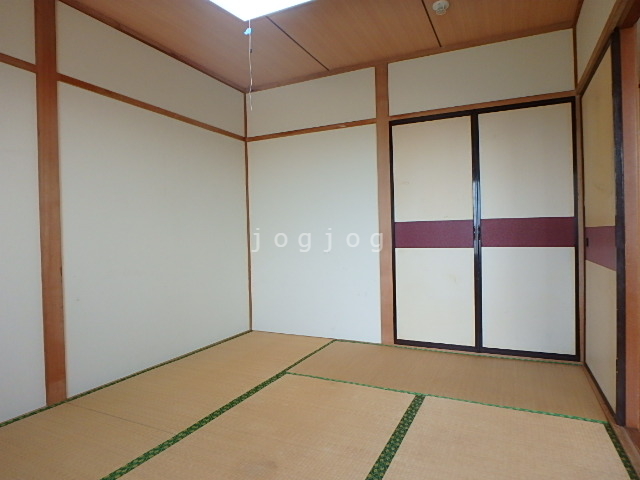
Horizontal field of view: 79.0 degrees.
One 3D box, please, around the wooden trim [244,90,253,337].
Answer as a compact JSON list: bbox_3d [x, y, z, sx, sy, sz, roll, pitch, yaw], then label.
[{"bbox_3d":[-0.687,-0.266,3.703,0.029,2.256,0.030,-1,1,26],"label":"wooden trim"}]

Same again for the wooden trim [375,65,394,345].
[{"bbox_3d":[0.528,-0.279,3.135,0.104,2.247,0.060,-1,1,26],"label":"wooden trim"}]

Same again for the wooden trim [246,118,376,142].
[{"bbox_3d":[-0.116,-0.956,3.416,1.278,0.036,0.022,-1,1,26],"label":"wooden trim"}]

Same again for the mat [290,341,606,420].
[{"bbox_3d":[0.742,0.876,2.557,1.758,0.040,0.877,-1,0,26],"label":"mat"}]

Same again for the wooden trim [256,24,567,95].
[{"bbox_3d":[0.480,-1.411,3.112,2.620,0.042,0.032,0,1,26],"label":"wooden trim"}]

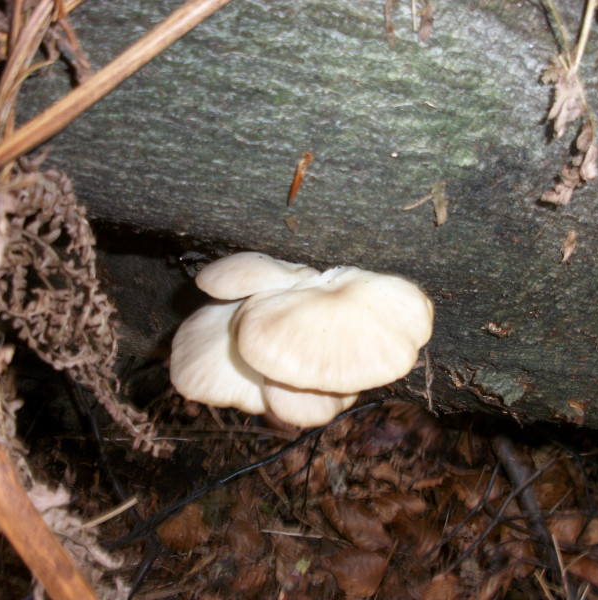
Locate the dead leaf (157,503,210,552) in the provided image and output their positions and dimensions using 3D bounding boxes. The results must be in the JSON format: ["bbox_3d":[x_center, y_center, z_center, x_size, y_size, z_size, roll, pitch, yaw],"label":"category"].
[{"bbox_3d":[-0.091,0.182,0.644,0.038,0.012,0.036,-15,42,-20],"label":"dead leaf"}]

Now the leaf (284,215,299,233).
[{"bbox_3d":[-0.005,-0.051,0.545,0.008,0.011,0.003,-19,19,7],"label":"leaf"}]

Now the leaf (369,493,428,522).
[{"bbox_3d":[0.082,0.169,0.662,0.046,0.010,0.022,-3,39,-6],"label":"leaf"}]

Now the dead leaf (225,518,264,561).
[{"bbox_3d":[-0.043,0.189,0.638,0.026,0.012,0.040,-22,45,-27],"label":"dead leaf"}]

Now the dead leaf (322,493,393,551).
[{"bbox_3d":[0.047,0.178,0.652,0.064,0.016,0.036,28,45,28],"label":"dead leaf"}]

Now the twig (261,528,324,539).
[{"bbox_3d":[-0.005,0.186,0.646,0.049,0.003,0.003,5,39,4],"label":"twig"}]

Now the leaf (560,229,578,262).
[{"bbox_3d":[0.177,-0.035,0.530,0.007,0.021,0.005,15,8,-2],"label":"leaf"}]

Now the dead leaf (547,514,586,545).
[{"bbox_3d":[0.217,0.185,0.655,0.030,0.010,0.024,-3,39,-6],"label":"dead leaf"}]

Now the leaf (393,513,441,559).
[{"bbox_3d":[0.094,0.188,0.648,0.031,0.012,0.043,-22,45,-27],"label":"leaf"}]

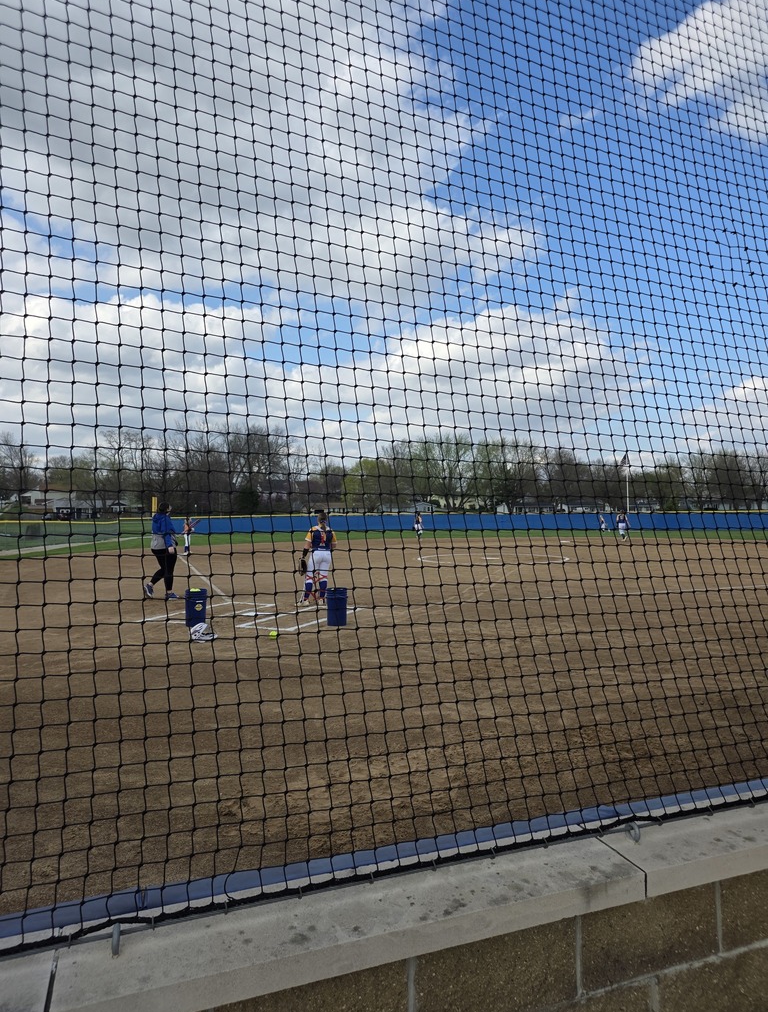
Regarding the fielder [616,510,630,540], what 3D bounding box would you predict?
[{"bbox_3d":[11.827,0.978,33.600,0.650,1.550,0.500,-1,-1,14],"label":"fielder"}]

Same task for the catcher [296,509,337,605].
[{"bbox_3d":[-1.109,0.871,11.350,0.620,1.580,0.450,0,-1,-10],"label":"catcher"}]

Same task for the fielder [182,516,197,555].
[{"bbox_3d":[-7.583,1.141,26.500,0.560,1.560,0.450,0,-1,-27],"label":"fielder"}]

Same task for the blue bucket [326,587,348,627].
[{"bbox_3d":[-0.636,1.390,9.300,0.300,0.490,0.300,-1,-1,0],"label":"blue bucket"}]

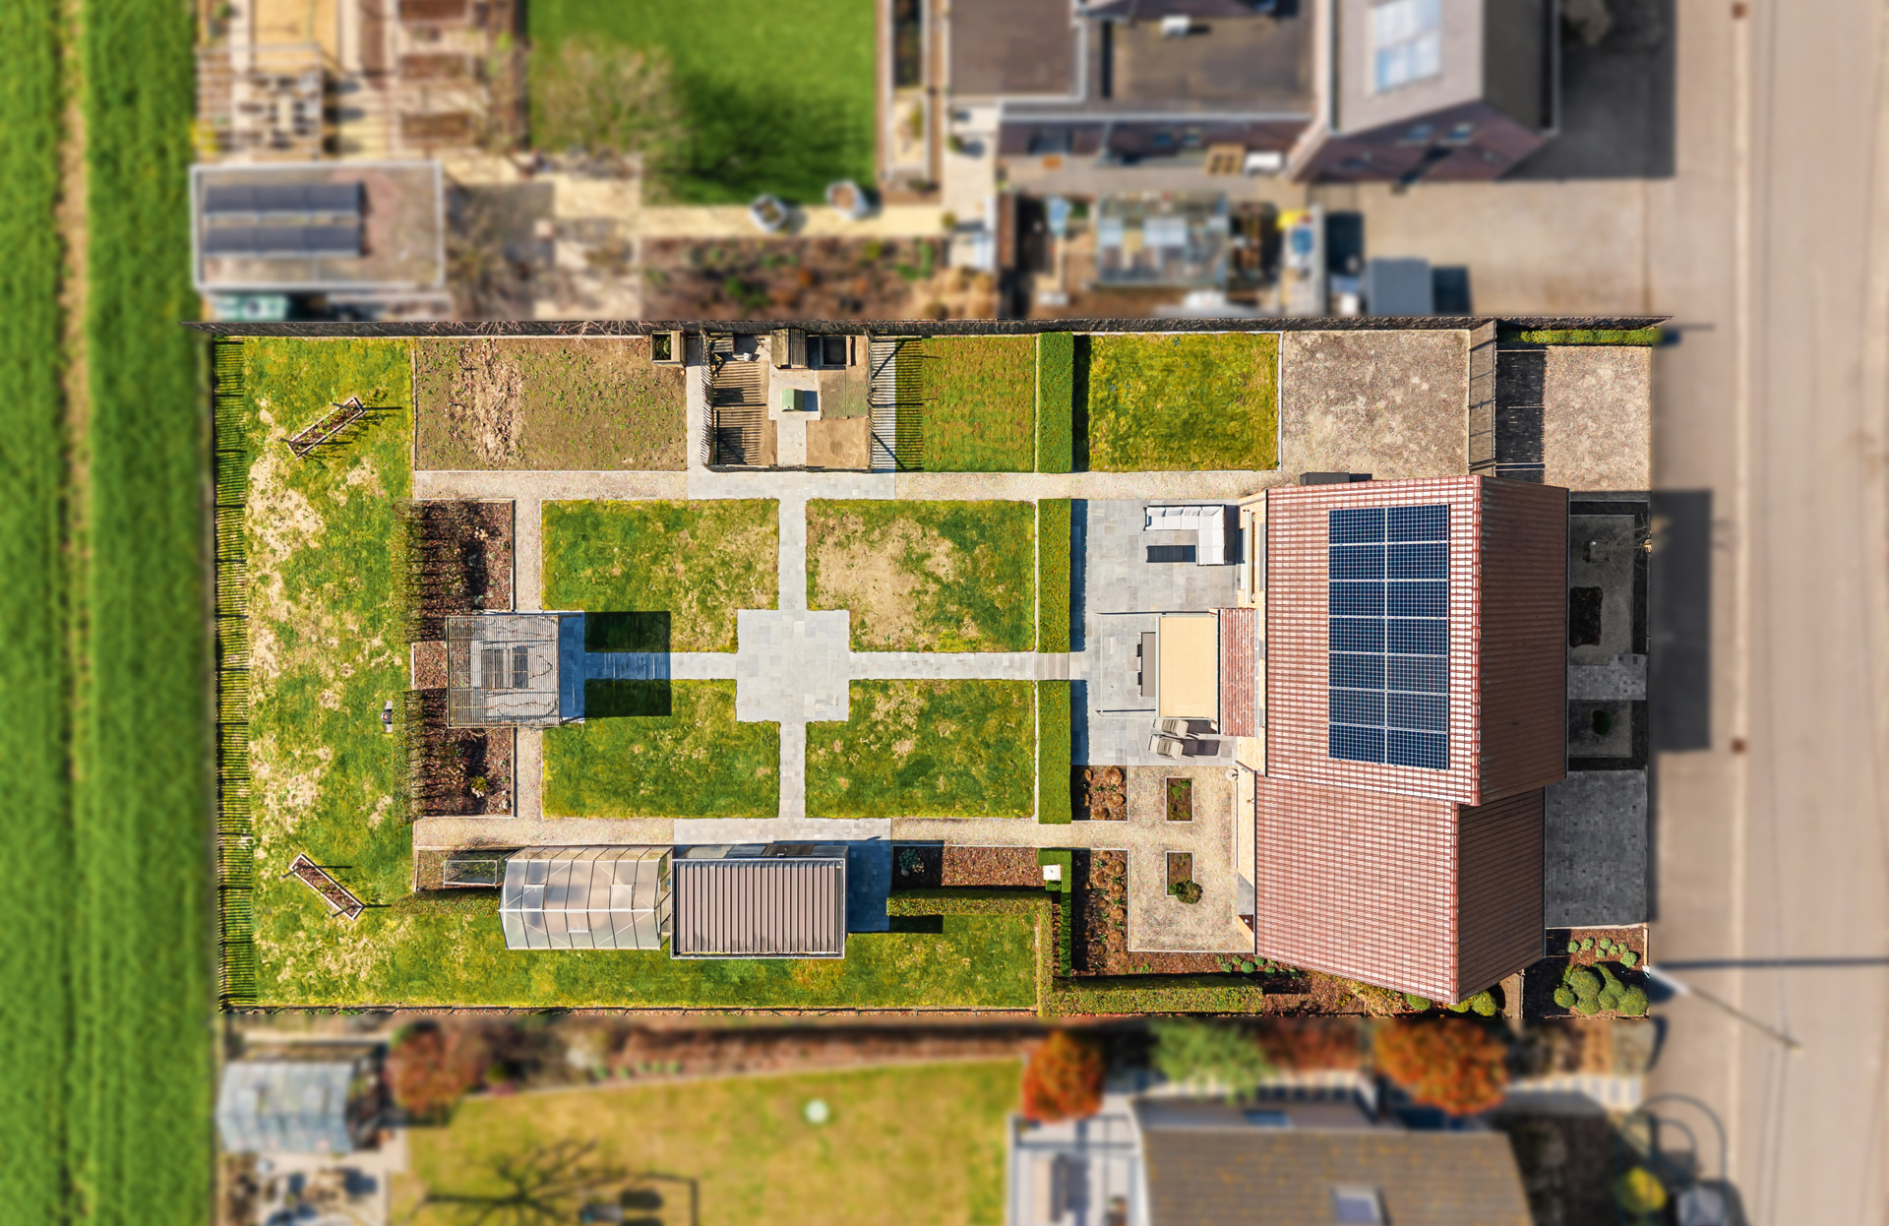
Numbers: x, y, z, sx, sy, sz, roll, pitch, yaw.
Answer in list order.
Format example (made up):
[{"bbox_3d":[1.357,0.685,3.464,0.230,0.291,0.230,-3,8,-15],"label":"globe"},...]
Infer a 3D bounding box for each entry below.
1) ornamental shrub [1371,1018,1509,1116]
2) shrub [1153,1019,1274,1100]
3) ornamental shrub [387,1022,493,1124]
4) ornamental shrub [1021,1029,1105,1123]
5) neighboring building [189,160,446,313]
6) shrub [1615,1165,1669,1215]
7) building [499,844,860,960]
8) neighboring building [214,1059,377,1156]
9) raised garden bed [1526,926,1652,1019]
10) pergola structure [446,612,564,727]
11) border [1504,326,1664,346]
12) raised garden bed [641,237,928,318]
[{"bbox_3d":[15.780,14.440,39.950,4.000,3.100,2.900,0,90,0],"label":"ornamental shrub"},{"bbox_3d":[9.340,15.575,43.780,4.000,2.600,2.400,0,91,0],"label":"shrub"},{"bbox_3d":[-17.620,15.994,43.838,3.100,2.500,3.050,0,91,0],"label":"ornamental shrub"},{"bbox_3d":[4.130,16.115,43.740,2.800,2.700,2.800,0,91,0],"label":"ornamental shrub"},{"bbox_3d":[-19.660,-12.100,40.420,7.800,2.200,4.100,-1,90,0],"label":"neighboring building"},{"bbox_3d":[24.650,20.414,44.392,1.600,1.550,1.600,0,91,0],"label":"shrub"},{"bbox_3d":[-9.150,9.956,43.629,11.700,2.700,3.420,0,91,0],"label":"building"},{"bbox_3d":[-22.440,16.934,43.805,4.450,2.600,3.100,0,91,0],"label":"neighboring building"},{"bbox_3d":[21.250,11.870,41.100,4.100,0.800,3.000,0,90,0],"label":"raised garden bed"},{"bbox_3d":[-14.850,1.946,43.560,3.770,2.550,3.800,0,91,0],"label":"pergola structure"},{"bbox_3d":[20.720,-9.020,41.120,5.050,0.750,0.500,0,90,0],"label":"border"},{"bbox_3d":[-5.280,-10.950,41.250,9.450,0.500,2.900,0,90,0],"label":"raised garden bed"}]

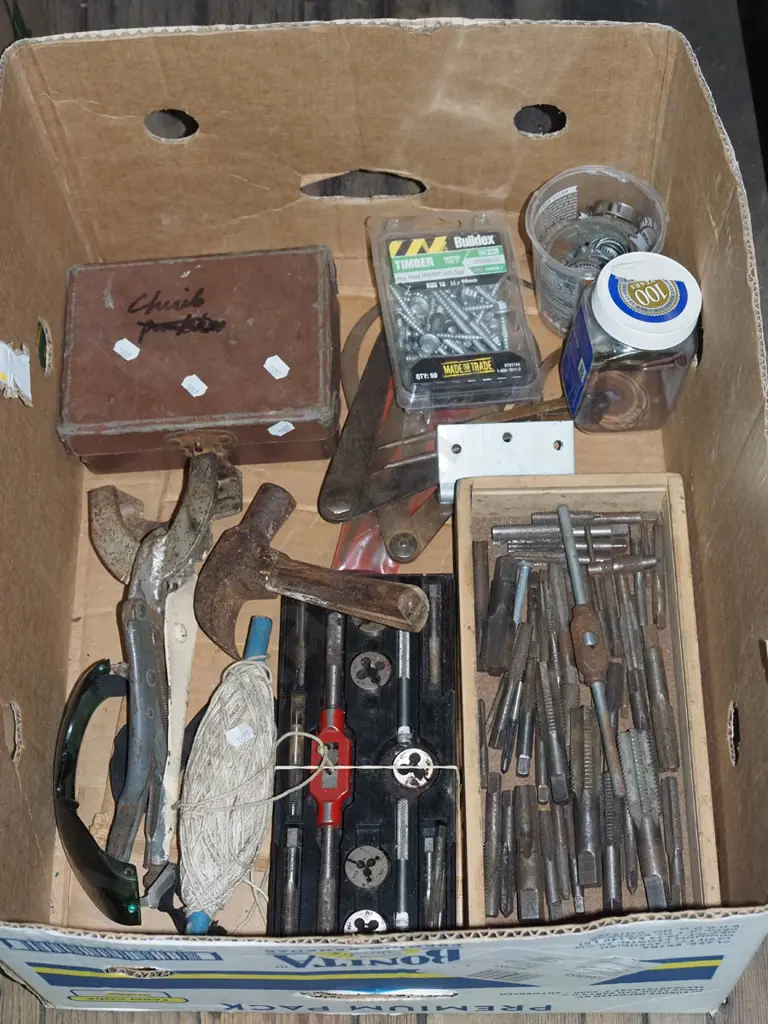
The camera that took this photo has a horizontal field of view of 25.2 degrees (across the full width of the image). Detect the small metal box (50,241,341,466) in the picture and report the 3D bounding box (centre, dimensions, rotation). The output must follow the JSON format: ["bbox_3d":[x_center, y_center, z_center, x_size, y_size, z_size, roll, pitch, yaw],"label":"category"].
[{"bbox_3d":[-0.124,-0.103,1.172,0.180,0.058,0.134,-3,64,1],"label":"small metal box"}]

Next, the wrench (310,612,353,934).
[{"bbox_3d":[-0.032,0.157,1.054,0.026,0.016,0.210,0,64,2],"label":"wrench"}]

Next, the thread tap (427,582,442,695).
[{"bbox_3d":[0.032,0.080,1.089,0.009,0.009,0.076,0,64,2],"label":"thread tap"}]

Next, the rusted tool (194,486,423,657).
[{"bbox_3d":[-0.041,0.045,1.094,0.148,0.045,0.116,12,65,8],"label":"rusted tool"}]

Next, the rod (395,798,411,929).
[{"bbox_3d":[0.011,0.211,1.027,0.007,0.007,0.080,0,64,2],"label":"rod"}]

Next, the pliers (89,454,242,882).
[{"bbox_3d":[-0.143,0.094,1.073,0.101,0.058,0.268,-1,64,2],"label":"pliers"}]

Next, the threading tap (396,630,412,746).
[{"bbox_3d":[0.013,0.108,1.077,0.007,0.007,0.082,-1,64,2],"label":"threading tap"}]

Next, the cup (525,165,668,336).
[{"bbox_3d":[0.141,-0.168,1.171,0.092,0.098,0.092,-1,64,2],"label":"cup"}]

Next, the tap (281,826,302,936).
[{"bbox_3d":[-0.055,0.222,1.023,0.009,0.009,0.070,-1,64,2],"label":"tap"}]

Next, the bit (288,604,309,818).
[{"bbox_3d":[-0.053,0.121,1.072,0.009,0.009,0.146,0,64,2],"label":"bit"}]

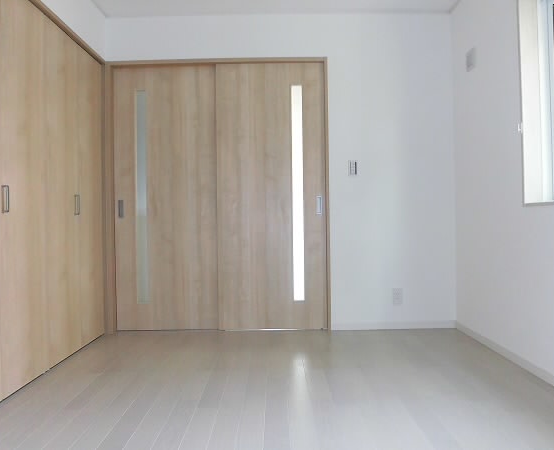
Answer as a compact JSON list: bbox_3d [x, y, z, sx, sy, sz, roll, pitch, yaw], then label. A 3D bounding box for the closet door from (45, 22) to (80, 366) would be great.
[{"bbox_3d":[-1.297,-0.190,2.505,0.035,1.990,0.390,-1,0,0],"label":"closet door"}]

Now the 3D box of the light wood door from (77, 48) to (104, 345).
[{"bbox_3d":[-1.297,-0.186,2.892,0.035,1.990,0.385,-1,0,0],"label":"light wood door"}]

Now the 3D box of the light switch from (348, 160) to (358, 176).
[{"bbox_3d":[0.579,-0.429,3.147,0.071,0.120,0.011,-1,0,0],"label":"light switch"}]

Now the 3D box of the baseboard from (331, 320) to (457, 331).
[{"bbox_3d":[0.884,0.756,3.139,0.949,0.066,0.013,-1,0,0],"label":"baseboard"}]

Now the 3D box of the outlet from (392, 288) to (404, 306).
[{"bbox_3d":[0.915,0.544,3.139,0.074,0.125,0.011,-1,0,0],"label":"outlet"}]

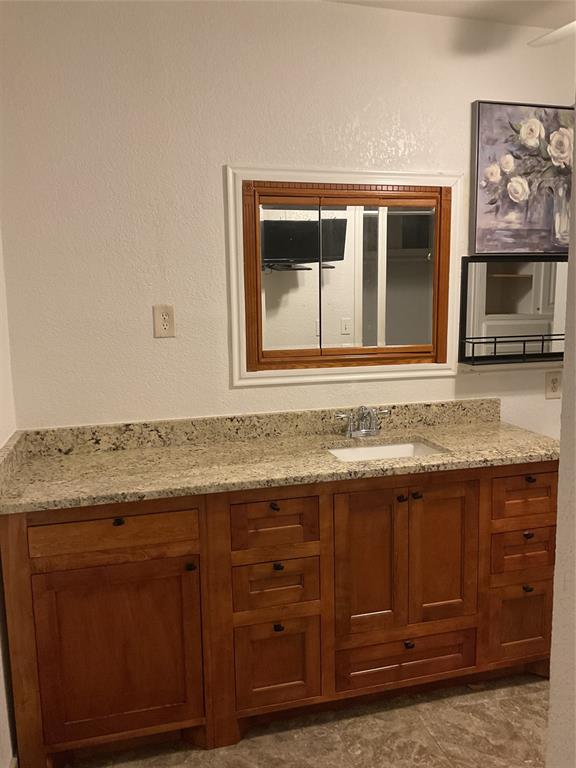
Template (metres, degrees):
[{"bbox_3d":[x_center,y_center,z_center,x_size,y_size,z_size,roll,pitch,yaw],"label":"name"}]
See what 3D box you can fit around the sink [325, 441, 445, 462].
[{"bbox_3d":[0.352,0.334,2.447,0.445,0.150,0.290,-3,8,-15],"label":"sink"}]

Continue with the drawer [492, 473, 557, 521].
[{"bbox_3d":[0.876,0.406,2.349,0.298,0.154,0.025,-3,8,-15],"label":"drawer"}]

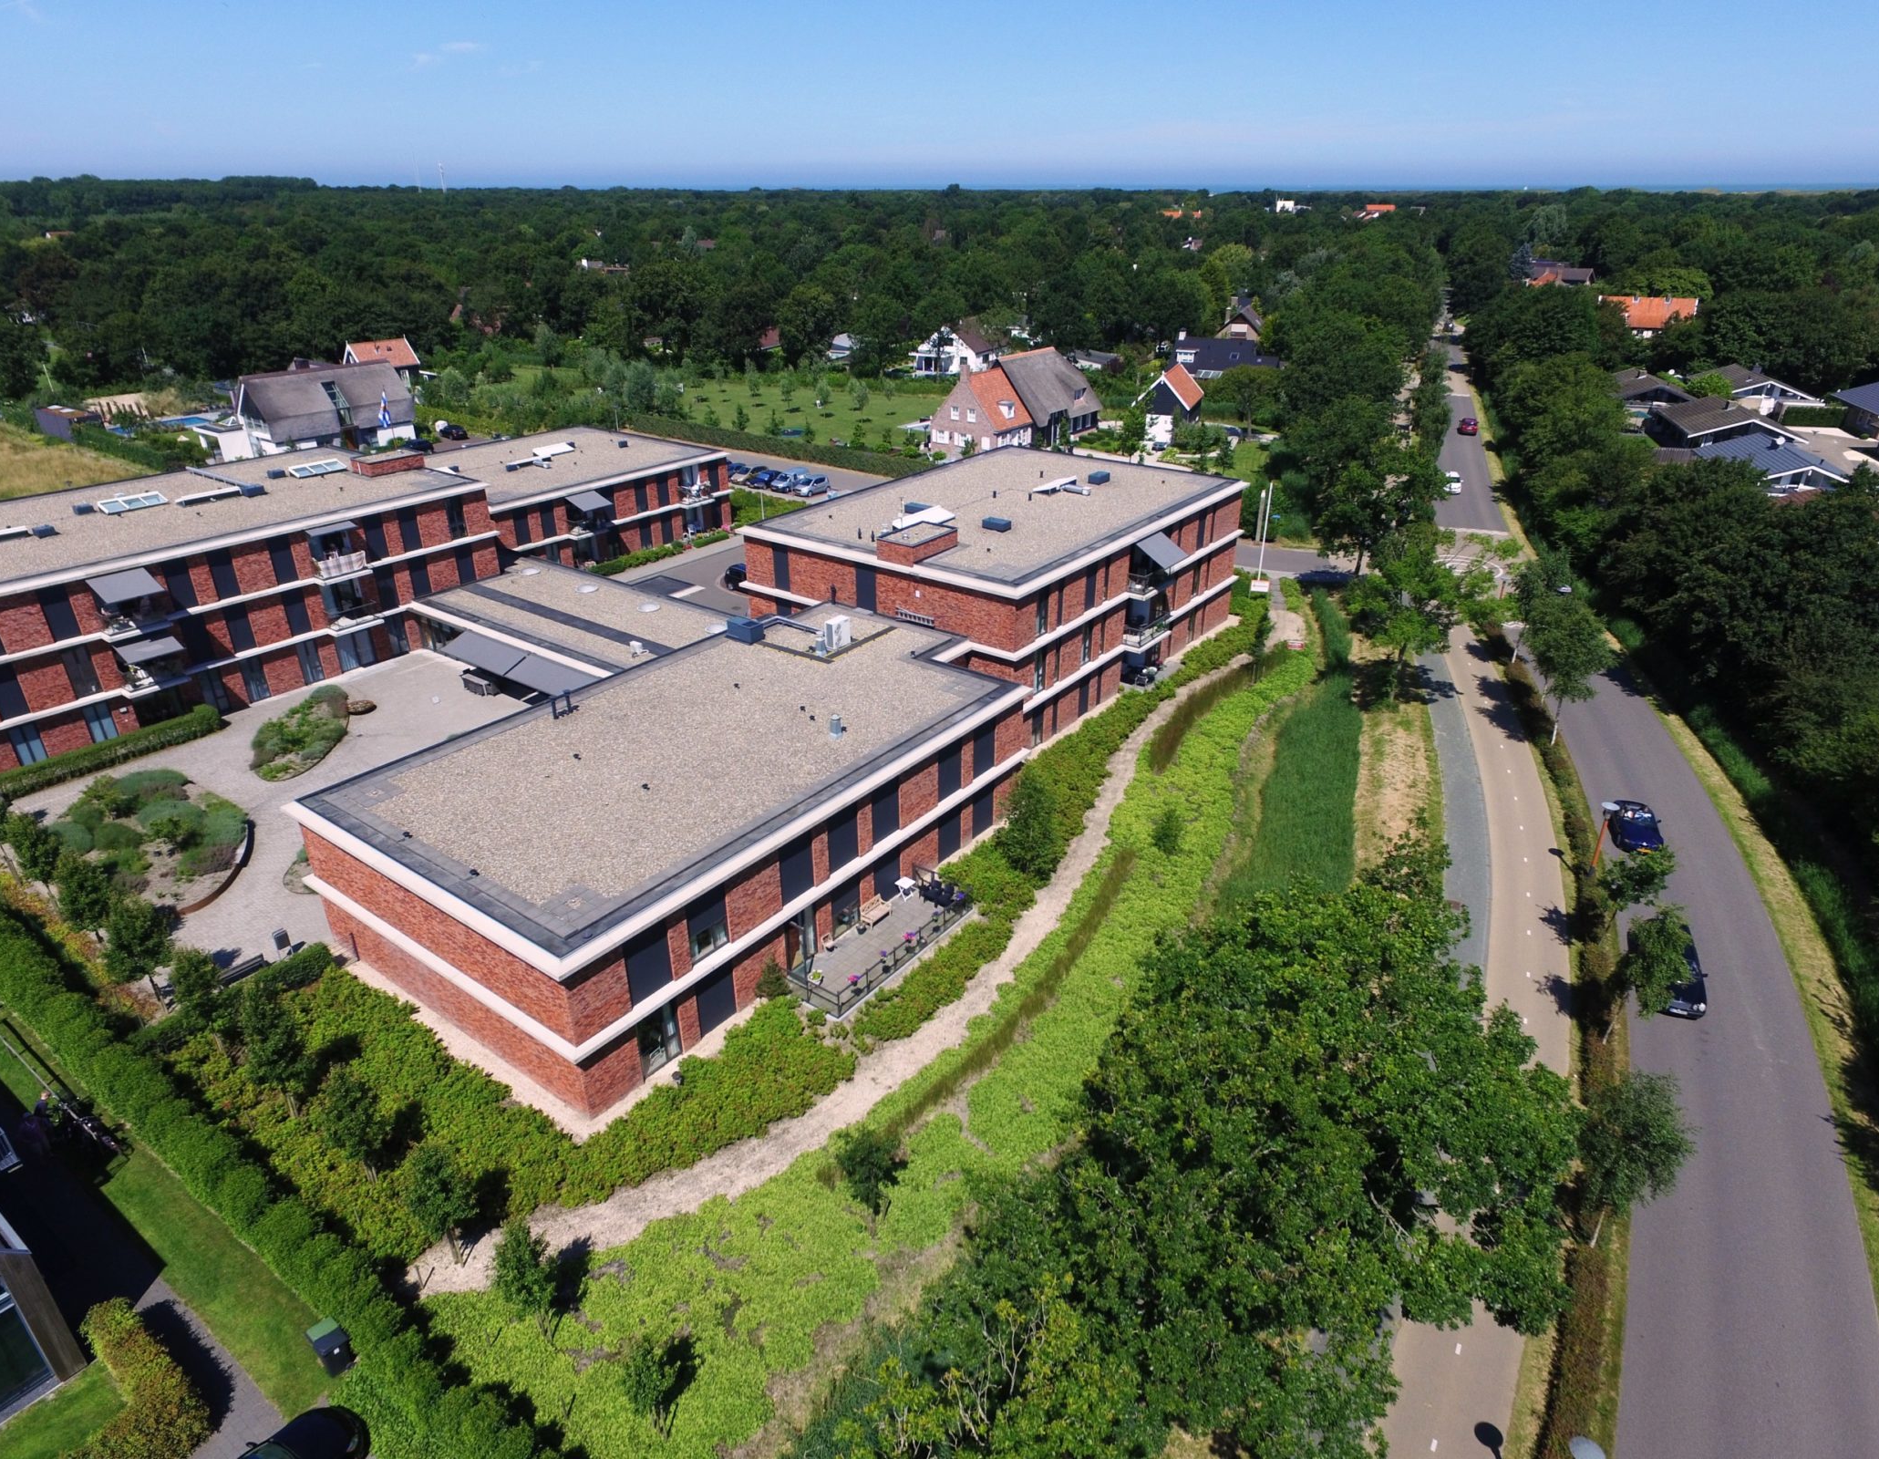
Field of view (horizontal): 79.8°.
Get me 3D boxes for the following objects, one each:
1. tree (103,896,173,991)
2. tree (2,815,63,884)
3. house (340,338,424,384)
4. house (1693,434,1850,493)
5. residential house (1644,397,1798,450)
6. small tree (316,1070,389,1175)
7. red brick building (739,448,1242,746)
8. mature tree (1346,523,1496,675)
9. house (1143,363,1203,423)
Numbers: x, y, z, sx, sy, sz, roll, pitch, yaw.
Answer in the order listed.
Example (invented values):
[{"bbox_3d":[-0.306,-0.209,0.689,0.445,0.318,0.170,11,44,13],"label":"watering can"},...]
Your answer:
[{"bbox_3d":[-26.906,7.783,38.171,2.100,4.600,2.100,0,26,0],"label":"tree"},{"bbox_3d":[-34.957,5.227,43.755,2.050,4.300,2.050,0,26,0],"label":"tree"},{"bbox_3d":[-78.082,-51.153,157.425,6.100,6.500,8.200,20,32,35],"label":"house"},{"bbox_3d":[79.771,-24.802,108.549,8.750,4.650,16.340,9,27,17],"label":"house"},{"bbox_3d":[89.819,-34.383,128.010,11.130,4.370,16.850,9,27,17],"label":"residential house"},{"bbox_3d":[-17.164,11.838,33.220,1.870,4.340,1.870,0,26,0],"label":"small tree"},{"bbox_3d":[4.387,-9.321,68.655,18.248,8.940,27.188,18,31,32],"label":"red brick building"},{"bbox_3d":[27.068,-6.419,63.759,8.180,10.590,8.180,0,26,0],"label":"mature tree"},{"bbox_3d":[27.728,-39.538,135.355,6.560,7.200,11.220,10,28,19],"label":"house"}]

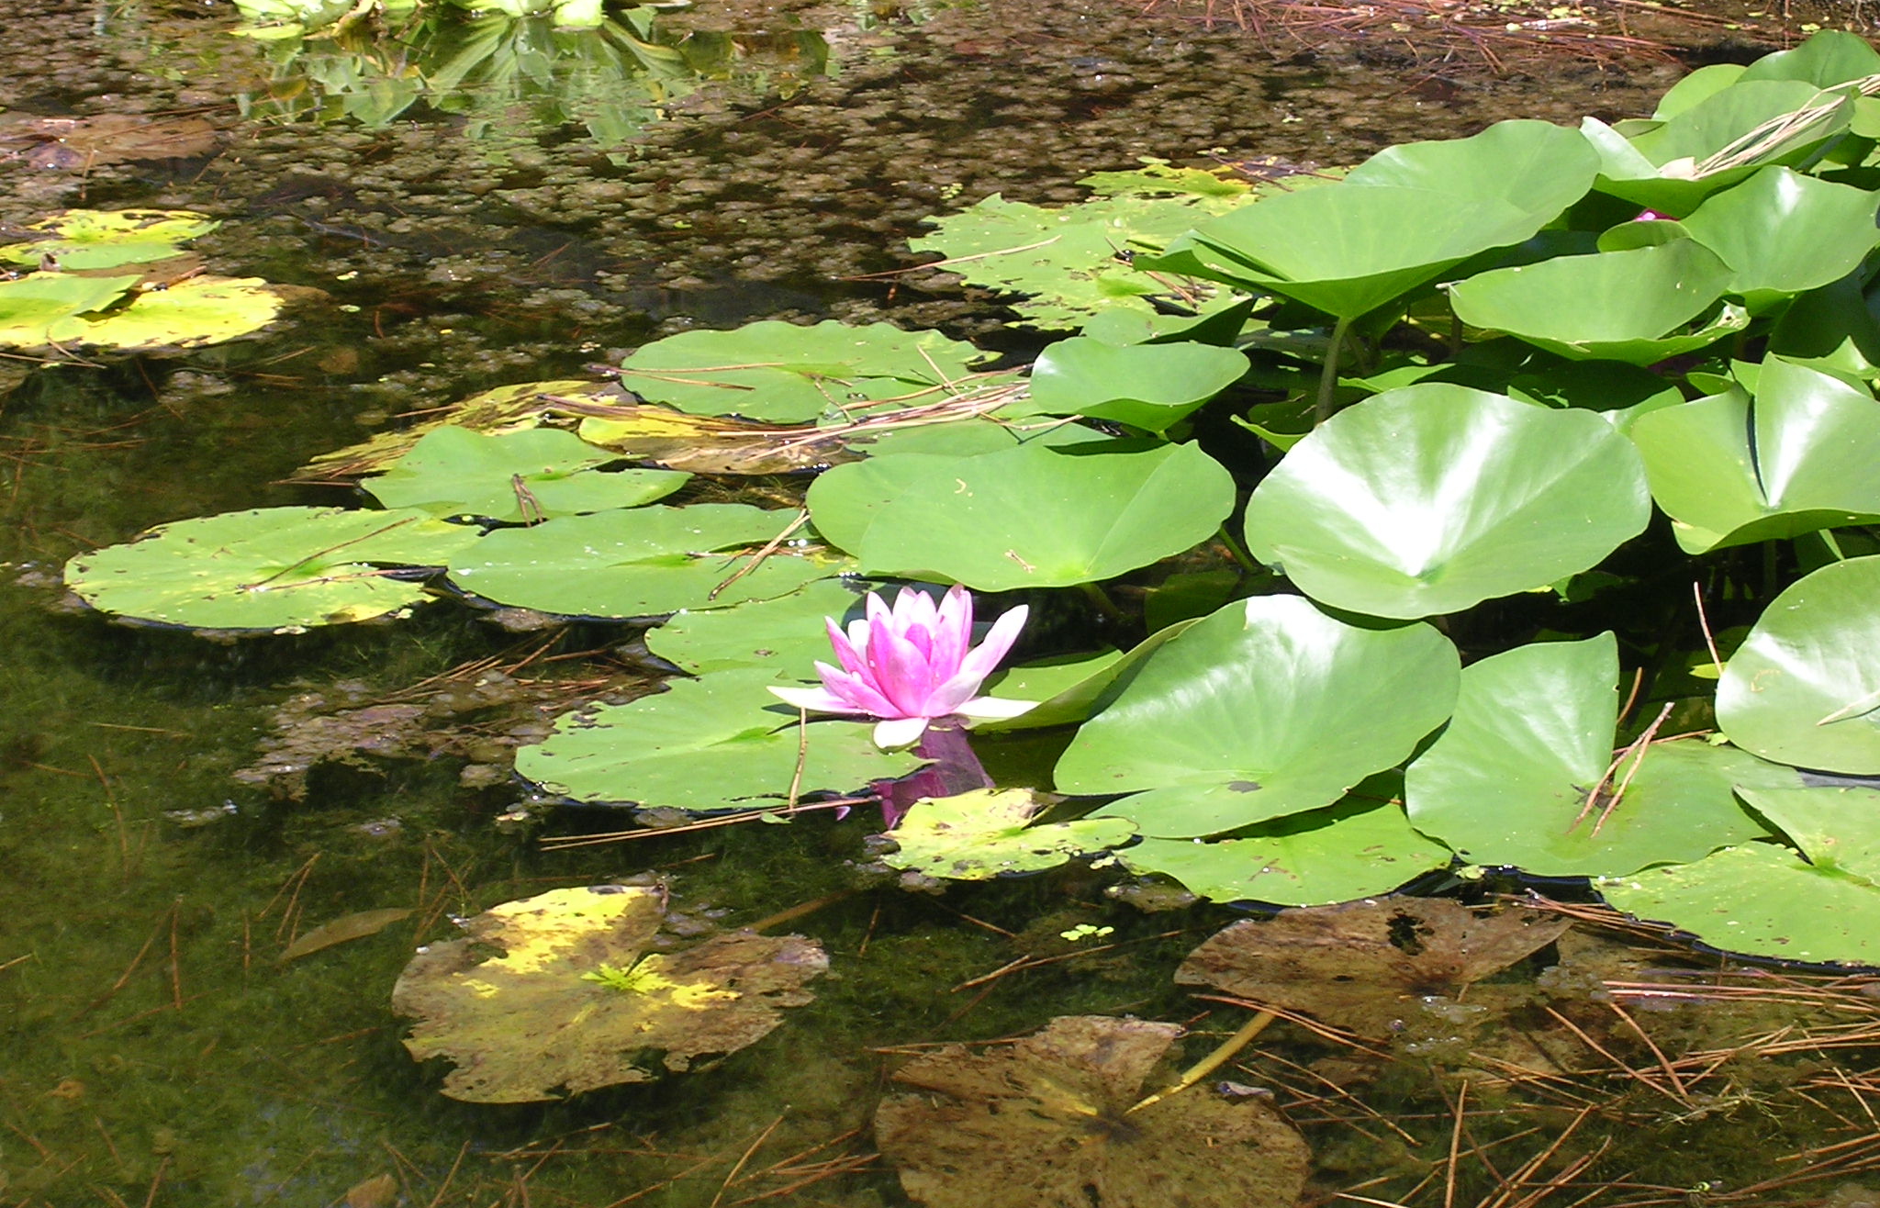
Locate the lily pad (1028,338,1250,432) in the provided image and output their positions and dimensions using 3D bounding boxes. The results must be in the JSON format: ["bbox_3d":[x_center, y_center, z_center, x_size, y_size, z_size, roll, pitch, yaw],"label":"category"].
[{"bbox_3d":[0.120,-0.116,3.726,0.132,0.042,0.135,0,21,0],"label":"lily pad"}]

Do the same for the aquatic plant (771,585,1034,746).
[{"bbox_3d":[-0.021,0.023,3.348,0.141,0.074,0.135,0,18,0],"label":"aquatic plant"}]

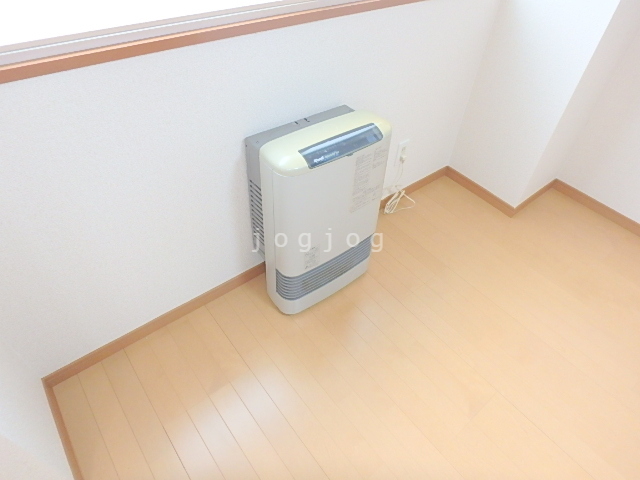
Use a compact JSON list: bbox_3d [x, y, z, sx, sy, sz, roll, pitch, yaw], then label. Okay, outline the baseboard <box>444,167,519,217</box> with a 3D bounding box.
[{"bbox_3d":[0.842,-0.262,2.060,0.012,0.060,0.440,-26,52,-27],"label":"baseboard"}]

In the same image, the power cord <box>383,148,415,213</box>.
[{"bbox_3d":[0.402,-0.280,1.872,0.190,0.310,0.085,-28,53,-28],"label":"power cord"}]

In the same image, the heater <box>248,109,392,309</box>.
[{"bbox_3d":[-0.007,-0.082,1.375,0.413,0.672,0.223,-28,53,-28],"label":"heater"}]

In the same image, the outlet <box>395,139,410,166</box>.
[{"bbox_3d":[0.381,-0.398,1.787,0.070,0.120,0.014,-28,53,-28],"label":"outlet"}]

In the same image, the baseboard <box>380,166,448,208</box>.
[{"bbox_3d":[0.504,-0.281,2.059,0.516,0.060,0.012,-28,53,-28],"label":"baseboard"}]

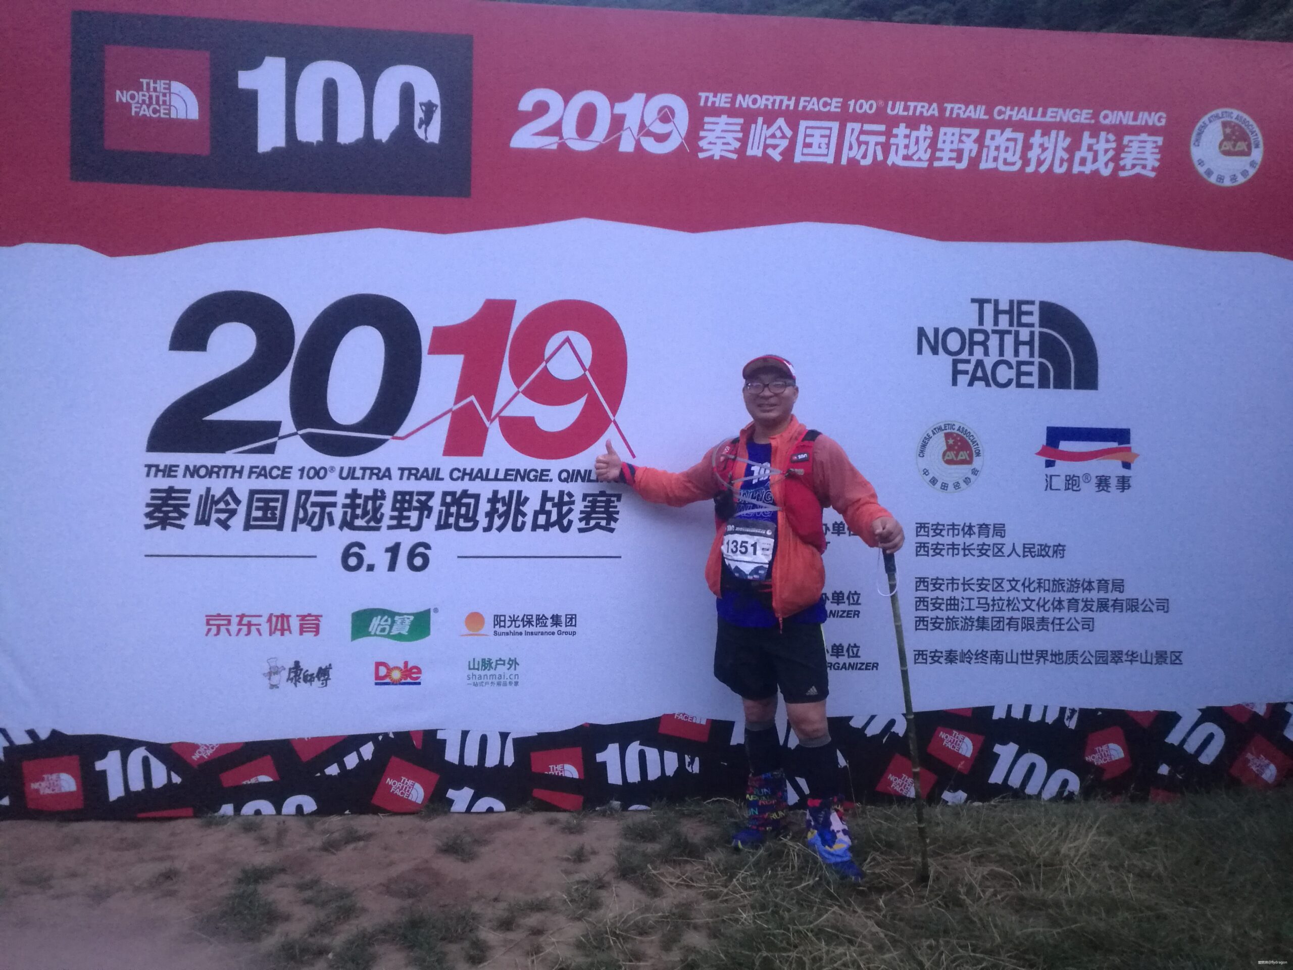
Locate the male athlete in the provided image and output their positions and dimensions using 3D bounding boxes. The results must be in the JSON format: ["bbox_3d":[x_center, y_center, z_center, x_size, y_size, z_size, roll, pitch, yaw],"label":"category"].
[{"bbox_3d":[0.355,0.415,3.480,1.040,1.710,0.470,1,1,17],"label":"male athlete"}]

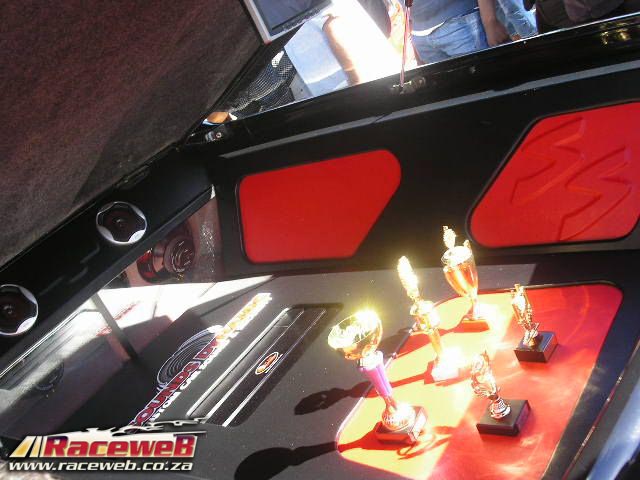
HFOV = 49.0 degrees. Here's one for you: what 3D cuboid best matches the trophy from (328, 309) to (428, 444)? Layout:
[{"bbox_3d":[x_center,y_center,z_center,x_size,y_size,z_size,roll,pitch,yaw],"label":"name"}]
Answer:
[{"bbox_3d":[0.120,0.285,1.419,0.112,0.253,0.112,-7,27,38],"label":"trophy"}]

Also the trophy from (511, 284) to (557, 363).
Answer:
[{"bbox_3d":[0.433,0.167,1.469,0.066,0.175,0.066,-5,28,42],"label":"trophy"}]

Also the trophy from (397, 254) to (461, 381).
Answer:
[{"bbox_3d":[0.237,0.167,1.509,0.074,0.299,0.083,-6,28,40],"label":"trophy"}]

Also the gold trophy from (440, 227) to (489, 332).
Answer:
[{"bbox_3d":[0.337,0.085,1.640,0.083,0.267,0.115,-6,28,40],"label":"gold trophy"}]

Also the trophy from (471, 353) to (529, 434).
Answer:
[{"bbox_3d":[0.327,0.279,1.329,0.079,0.167,0.077,-6,28,40],"label":"trophy"}]

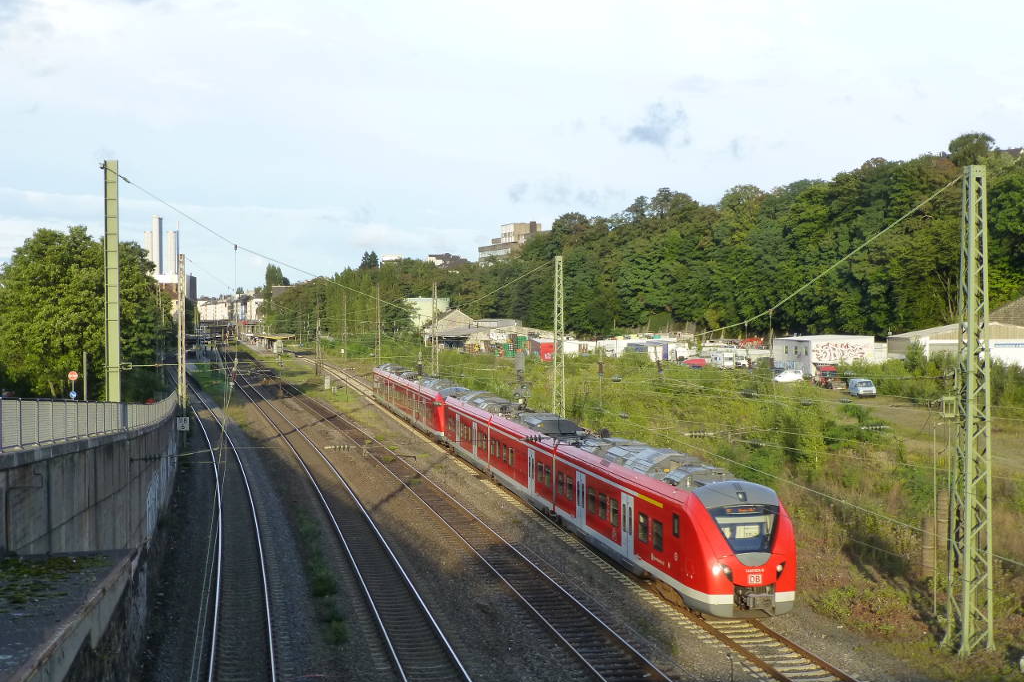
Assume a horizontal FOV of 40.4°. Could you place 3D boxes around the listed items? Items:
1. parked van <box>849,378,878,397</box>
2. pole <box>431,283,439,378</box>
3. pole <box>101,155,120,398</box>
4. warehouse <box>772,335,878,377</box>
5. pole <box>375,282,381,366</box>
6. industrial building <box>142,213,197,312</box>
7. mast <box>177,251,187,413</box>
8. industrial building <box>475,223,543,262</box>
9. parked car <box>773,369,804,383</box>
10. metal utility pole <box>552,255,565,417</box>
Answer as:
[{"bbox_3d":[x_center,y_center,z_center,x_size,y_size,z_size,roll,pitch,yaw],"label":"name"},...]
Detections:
[{"bbox_3d":[37.650,5.050,149.500,1.800,1.930,4.600,0,1,-2],"label":"parked van"},{"bbox_3d":[-8.280,0.140,150.000,0.700,13.000,0.700,0,1,-12],"label":"pole"},{"bbox_3d":[-10.580,-1.100,36.800,0.400,7.350,0.400,0,1,-10],"label":"pole"},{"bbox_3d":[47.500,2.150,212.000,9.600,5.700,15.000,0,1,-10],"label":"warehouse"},{"bbox_3d":[-20.560,-1.500,213.000,0.650,14.300,0.650,0,1,-12],"label":"pole"},{"bbox_3d":[-173.000,-31.500,700.000,30.000,63.000,30.000,0,1,-14],"label":"industrial building"},{"bbox_3d":[-20.750,0.800,87.500,0.600,12.500,0.600,0,1,-12],"label":"mast"},{"bbox_3d":[0.000,-34.200,490.000,18.000,15.000,28.000,0,1,-18],"label":"industrial building"},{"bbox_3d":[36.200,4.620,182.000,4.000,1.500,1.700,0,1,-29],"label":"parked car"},{"bbox_3d":[3.060,1.060,90.000,0.780,13.000,0.780,0,1,-12],"label":"metal utility pole"}]

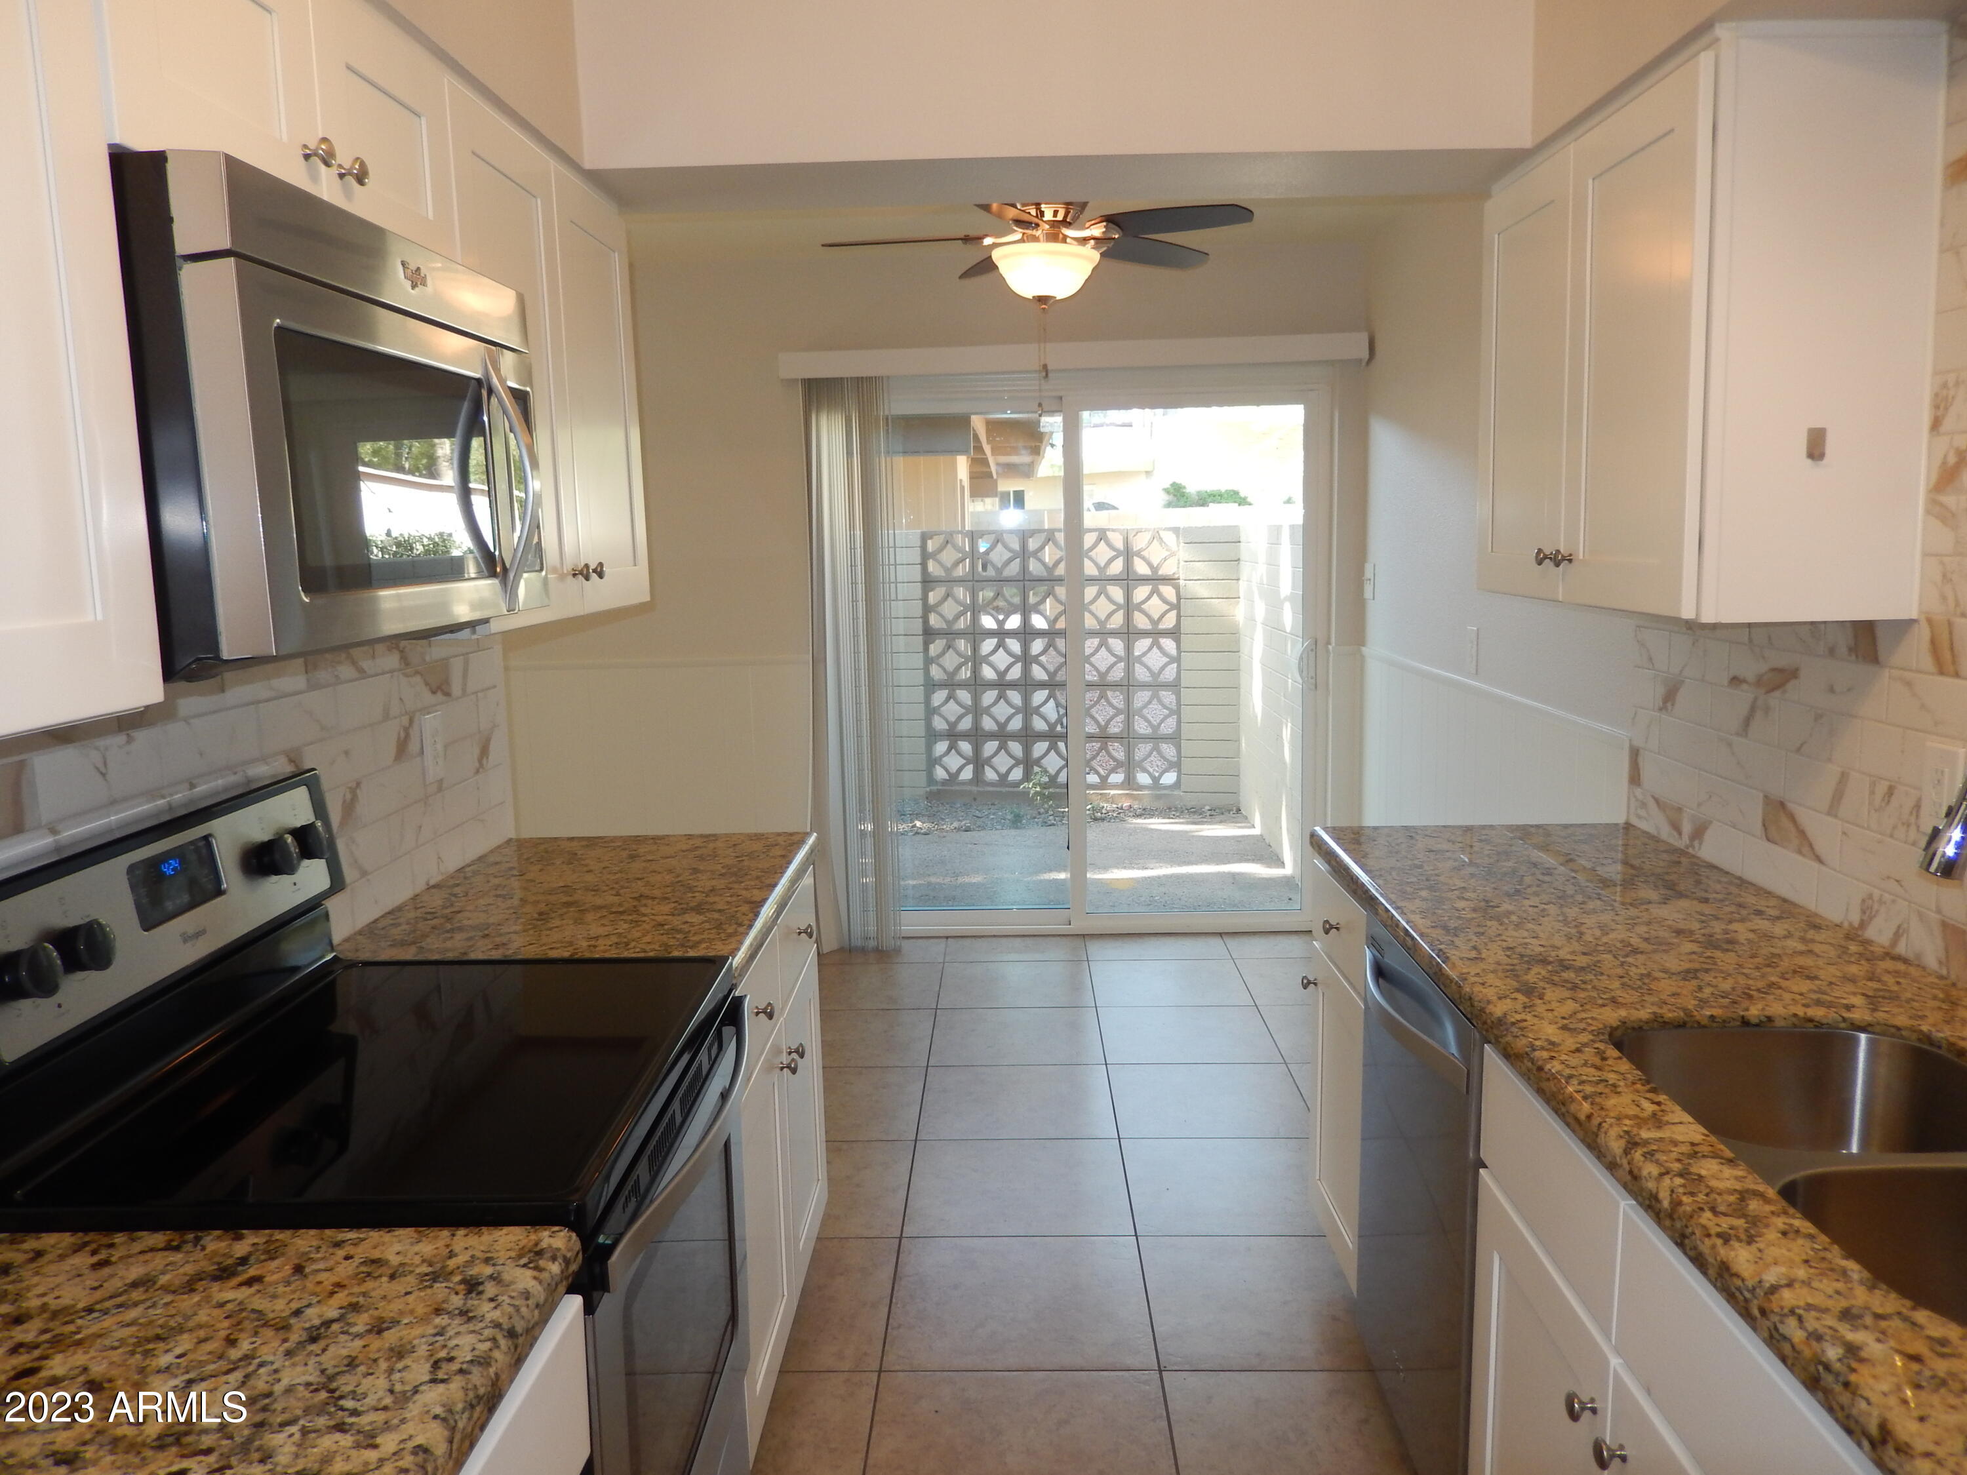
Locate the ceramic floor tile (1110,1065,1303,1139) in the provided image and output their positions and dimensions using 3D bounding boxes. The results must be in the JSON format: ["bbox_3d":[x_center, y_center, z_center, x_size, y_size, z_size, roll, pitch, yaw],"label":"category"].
[{"bbox_3d":[0.606,0.979,3.831,0.513,0.012,0.501,-1,8,1],"label":"ceramic floor tile"}]

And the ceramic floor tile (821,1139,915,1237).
[{"bbox_3d":[-0.378,1.071,3.359,0.410,0.012,0.501,-1,8,1],"label":"ceramic floor tile"}]

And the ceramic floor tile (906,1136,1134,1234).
[{"bbox_3d":[0.082,1.039,3.285,0.503,0.010,0.495,-1,8,1],"label":"ceramic floor tile"}]

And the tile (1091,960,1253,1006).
[{"bbox_3d":[0.627,0.835,4.822,0.513,0.012,0.501,-1,8,1],"label":"tile"}]

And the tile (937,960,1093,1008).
[{"bbox_3d":[0.115,0.830,4.756,0.503,0.010,0.495,-1,8,1],"label":"tile"}]

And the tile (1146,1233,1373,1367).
[{"bbox_3d":[0.564,1.123,2.841,0.470,0.012,0.501,-1,8,1],"label":"tile"}]

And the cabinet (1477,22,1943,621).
[{"bbox_3d":[1.119,-0.609,2.334,0.316,0.779,0.874,-1,8,1],"label":"cabinet"}]

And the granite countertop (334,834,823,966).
[{"bbox_3d":[-0.676,0.292,2.513,0.641,0.040,0.910,-1,8,1],"label":"granite countertop"}]

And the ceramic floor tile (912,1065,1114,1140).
[{"bbox_3d":[0.093,0.970,3.776,0.503,0.010,0.495,-1,8,1],"label":"ceramic floor tile"}]

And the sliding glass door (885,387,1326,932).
[{"bbox_3d":[0.319,-0.270,5.217,1.865,2.030,0.100,-1,8,1],"label":"sliding glass door"}]

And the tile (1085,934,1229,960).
[{"bbox_3d":[0.627,0.765,5.143,0.503,0.010,0.312,-1,8,1],"label":"tile"}]

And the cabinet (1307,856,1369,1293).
[{"bbox_3d":[0.974,0.654,2.697,0.600,0.820,0.440,-1,8,1],"label":"cabinet"}]

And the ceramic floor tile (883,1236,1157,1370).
[{"bbox_3d":[0.073,1.133,2.853,0.513,0.012,0.501,-1,8,1],"label":"ceramic floor tile"}]

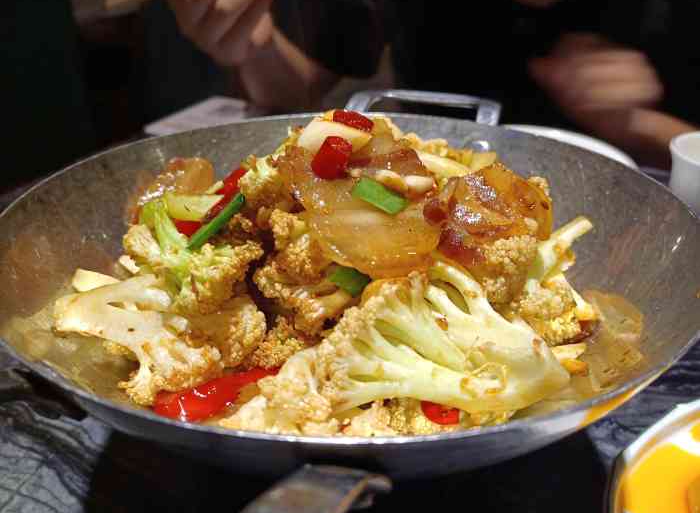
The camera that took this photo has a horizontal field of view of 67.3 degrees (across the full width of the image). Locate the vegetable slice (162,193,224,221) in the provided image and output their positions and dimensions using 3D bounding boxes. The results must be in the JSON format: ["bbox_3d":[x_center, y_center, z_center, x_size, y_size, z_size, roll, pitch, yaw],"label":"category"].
[{"bbox_3d":[-0.072,-0.023,0.242,0.028,0.011,0.011,0,29,0],"label":"vegetable slice"}]

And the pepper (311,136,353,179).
[{"bbox_3d":[-0.007,-0.039,0.206,0.013,0.013,0.011,15,27,-8],"label":"pepper"}]

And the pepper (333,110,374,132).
[{"bbox_3d":[0.001,-0.055,0.216,0.017,0.007,0.008,15,27,-8],"label":"pepper"}]

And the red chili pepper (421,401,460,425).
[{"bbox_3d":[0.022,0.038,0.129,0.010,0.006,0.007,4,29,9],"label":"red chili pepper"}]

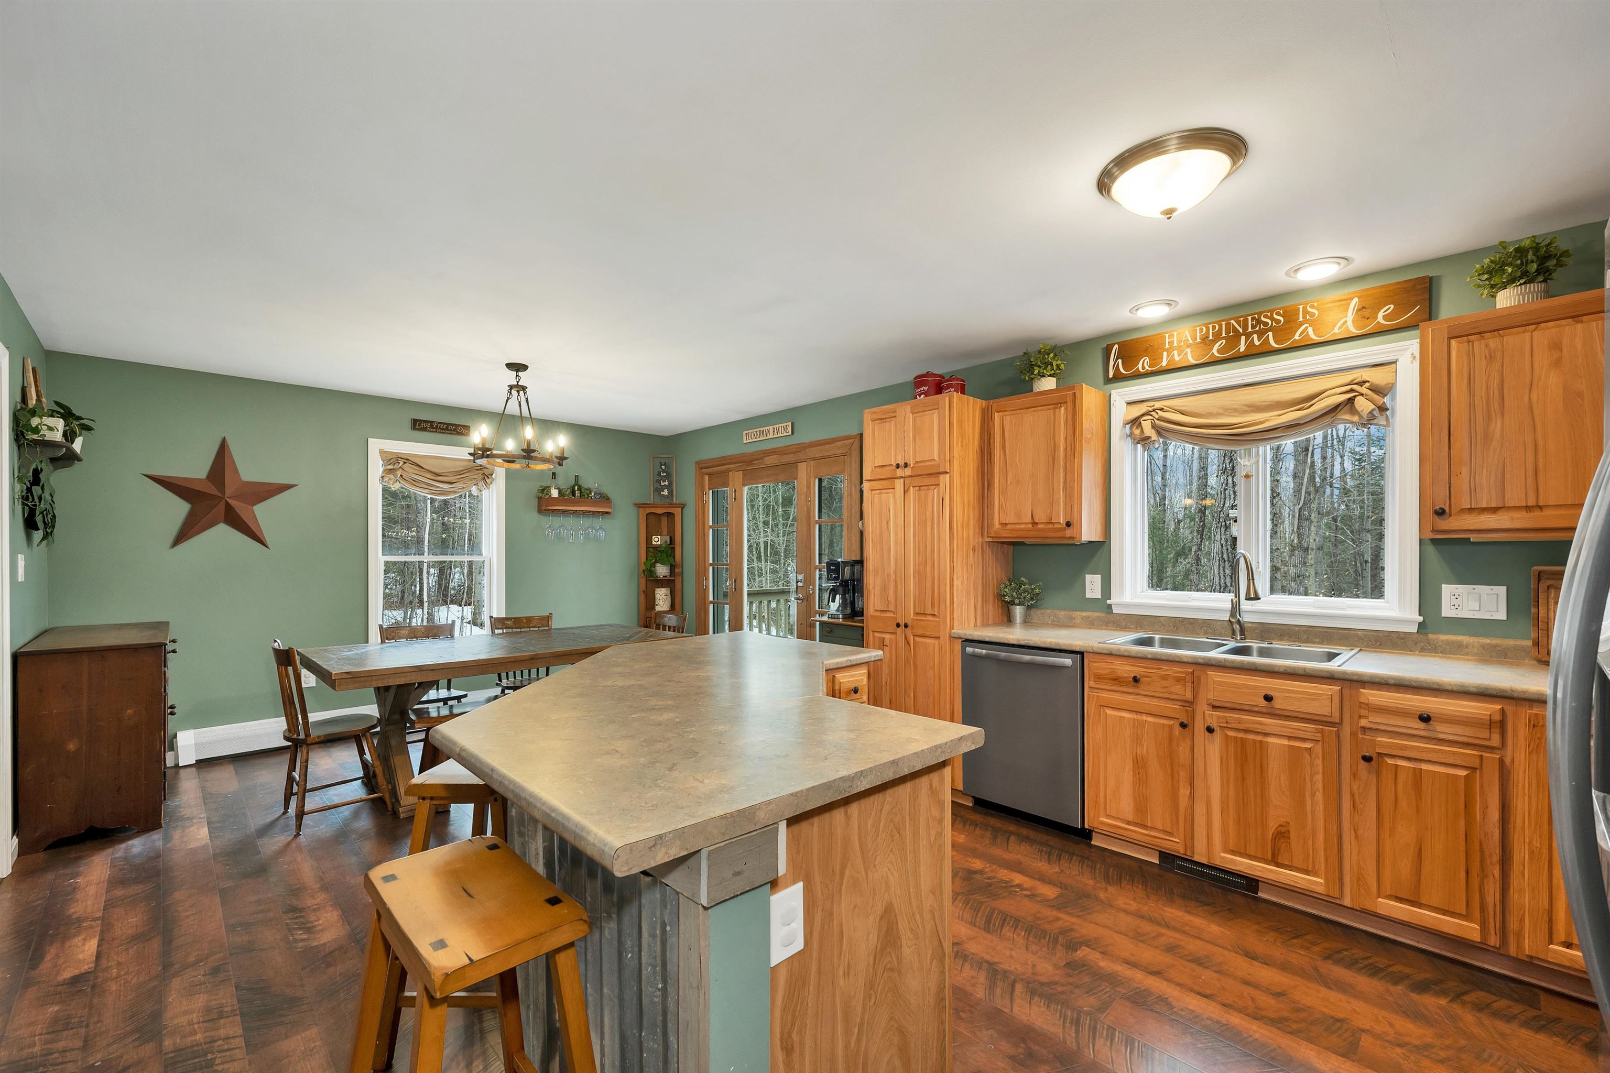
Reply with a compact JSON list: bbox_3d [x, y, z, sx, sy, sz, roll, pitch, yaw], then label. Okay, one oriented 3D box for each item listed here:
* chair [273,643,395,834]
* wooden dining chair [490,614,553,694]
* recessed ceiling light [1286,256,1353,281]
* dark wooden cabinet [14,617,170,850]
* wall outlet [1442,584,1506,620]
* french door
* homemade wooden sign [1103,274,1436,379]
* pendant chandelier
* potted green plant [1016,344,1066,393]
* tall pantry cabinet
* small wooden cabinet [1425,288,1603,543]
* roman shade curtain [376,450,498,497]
[{"bbox_3d":[-2.369,0.955,3.138,0.415,0.870,0.445,-1,-1,45],"label":"chair"},{"bbox_3d":[-1.877,0.984,4.301,0.420,0.880,0.480,1,-1,-39],"label":"wooden dining chair"},{"bbox_3d":[2.060,-1.065,2.513,0.213,0.030,0.213,-1,-1,44],"label":"recessed ceiling light"},{"bbox_3d":[-3.631,0.961,3.262,1.120,0.875,0.480,-1,-1,45],"label":"dark wooden cabinet"},{"bbox_3d":[2.553,0.252,2.388,0.170,0.128,0.008,-1,-1,44],"label":"wall outlet"},{"bbox_3d":[-0.294,0.369,5.145,1.970,2.150,0.120,-1,-1,44],"label":"french door"},{"bbox_3d":[2.035,-0.927,2.892,1.210,0.188,0.020,-1,-1,44],"label":"homemade wooden sign"},{"bbox_3d":[-1.753,-0.740,3.863,0.570,0.610,0.570,-1,-1,44],"label":"pendant chandelier"},{"bbox_3d":[1.280,-0.890,3.408,0.270,0.290,0.250,-1,-1,44],"label":"potted green plant"},{"bbox_3d":[0.764,0.339,3.646,0.590,2.137,0.640,-1,-1,44],"label":"tall pantry cabinet"},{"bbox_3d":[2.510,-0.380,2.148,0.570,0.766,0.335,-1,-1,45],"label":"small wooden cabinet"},{"bbox_3d":[-2.845,-0.468,4.890,0.080,0.335,0.800,-1,-1,45],"label":"roman shade curtain"}]

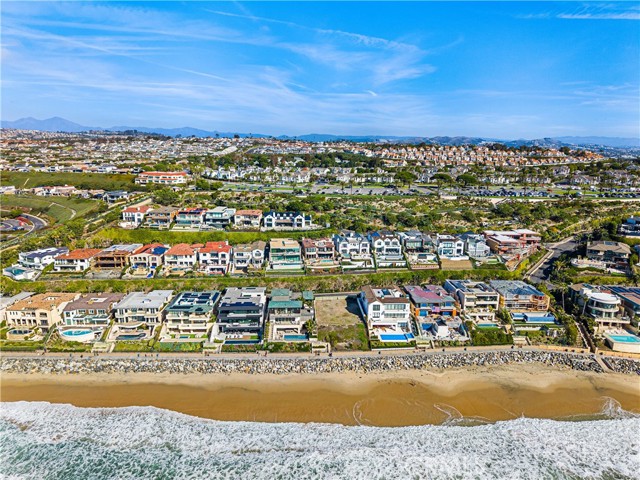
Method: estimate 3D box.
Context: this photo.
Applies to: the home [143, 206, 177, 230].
[{"bbox_3d":[-98.940,-14.590,276.820,15.800,8.000,18.000,-1,12,-3],"label":"home"}]

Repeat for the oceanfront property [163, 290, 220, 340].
[{"bbox_3d":[-48.580,27.990,174.560,17.300,10.500,23.000,0,12,-2],"label":"oceanfront property"}]

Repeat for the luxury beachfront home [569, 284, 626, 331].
[{"bbox_3d":[118.418,28.110,188.431,13.300,11.500,21.000,1,13,6],"label":"luxury beachfront home"}]

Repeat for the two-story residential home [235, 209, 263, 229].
[{"bbox_3d":[-43.230,-13.950,274.820,15.200,8.000,17.000,0,12,-1],"label":"two-story residential home"}]

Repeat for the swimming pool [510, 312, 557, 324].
[{"bbox_3d":[84.118,31.215,176.519,15.800,1.500,5.500,0,13,0],"label":"swimming pool"}]

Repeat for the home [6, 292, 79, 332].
[{"bbox_3d":[-113.495,28.978,182.018,16.800,9.200,18.500,0,13,-1],"label":"home"}]

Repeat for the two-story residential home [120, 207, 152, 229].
[{"bbox_3d":[-124.665,-16.309,305.073,14.300,8.700,18.500,0,13,-1],"label":"two-story residential home"}]

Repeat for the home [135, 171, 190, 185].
[{"bbox_3d":[-113.480,-45.530,325.760,35.000,7.300,14.000,0,12,0],"label":"home"}]

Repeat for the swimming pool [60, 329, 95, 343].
[{"bbox_3d":[-92.472,36.220,170.753,11.500,1.700,5.000,0,13,0],"label":"swimming pool"}]

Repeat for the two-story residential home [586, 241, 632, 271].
[{"bbox_3d":[156.580,5.670,240.690,19.500,9.000,18.000,5,13,21],"label":"two-story residential home"}]

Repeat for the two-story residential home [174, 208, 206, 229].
[{"bbox_3d":[-87.493,-15.415,303.842,17.000,8.800,16.000,0,13,-1],"label":"two-story residential home"}]

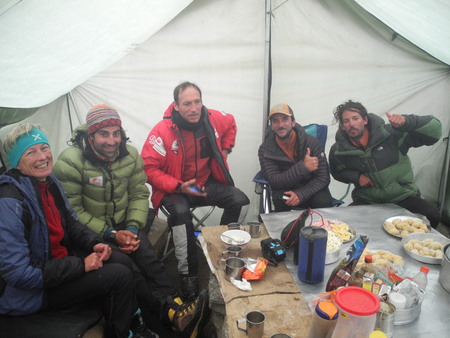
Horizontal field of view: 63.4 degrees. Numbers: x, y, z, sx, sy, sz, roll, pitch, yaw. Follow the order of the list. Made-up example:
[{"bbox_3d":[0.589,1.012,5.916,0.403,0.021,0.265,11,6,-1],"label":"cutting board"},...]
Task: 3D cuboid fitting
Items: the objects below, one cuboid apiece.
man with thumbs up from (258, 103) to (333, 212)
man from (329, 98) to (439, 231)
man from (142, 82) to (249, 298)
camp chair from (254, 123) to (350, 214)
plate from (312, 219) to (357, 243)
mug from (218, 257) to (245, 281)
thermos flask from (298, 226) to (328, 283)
[{"bbox_3d":[0.470,0.079,2.513,0.540,1.040,0.700,3,17,10],"label":"man with thumbs up"},{"bbox_3d":[1.020,0.084,2.462,0.700,1.060,0.680,3,17,10],"label":"man"},{"bbox_3d":[-0.190,0.103,2.228,0.610,1.170,0.660,-6,18,-19],"label":"man"},{"bbox_3d":[0.490,0.125,2.652,0.680,0.880,0.580,2,17,8],"label":"camp chair"},{"bbox_3d":[0.585,0.332,1.943,0.245,0.035,0.245,0,17,0],"label":"plate"},{"bbox_3d":[0.030,0.426,1.555,0.112,0.076,0.083,0,17,0],"label":"mug"},{"bbox_3d":[0.366,0.359,1.519,0.112,0.225,0.112,0,17,0],"label":"thermos flask"}]

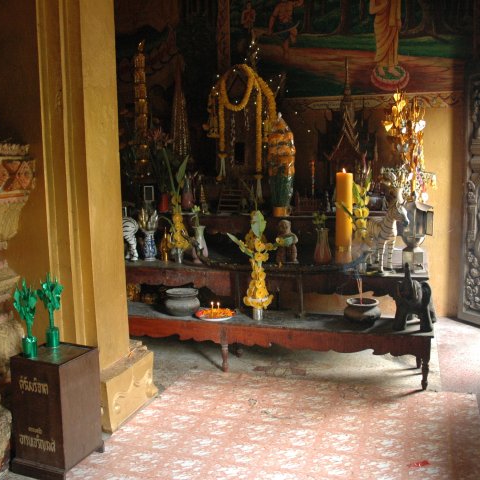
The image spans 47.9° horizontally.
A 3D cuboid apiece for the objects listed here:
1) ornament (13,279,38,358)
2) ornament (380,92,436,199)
[{"bbox_3d":[-1.070,0.391,2.695,0.118,0.389,0.108,1,8,18],"label":"ornament"},{"bbox_3d":[1.294,-0.726,4.148,0.409,0.828,0.374,1,8,18],"label":"ornament"}]

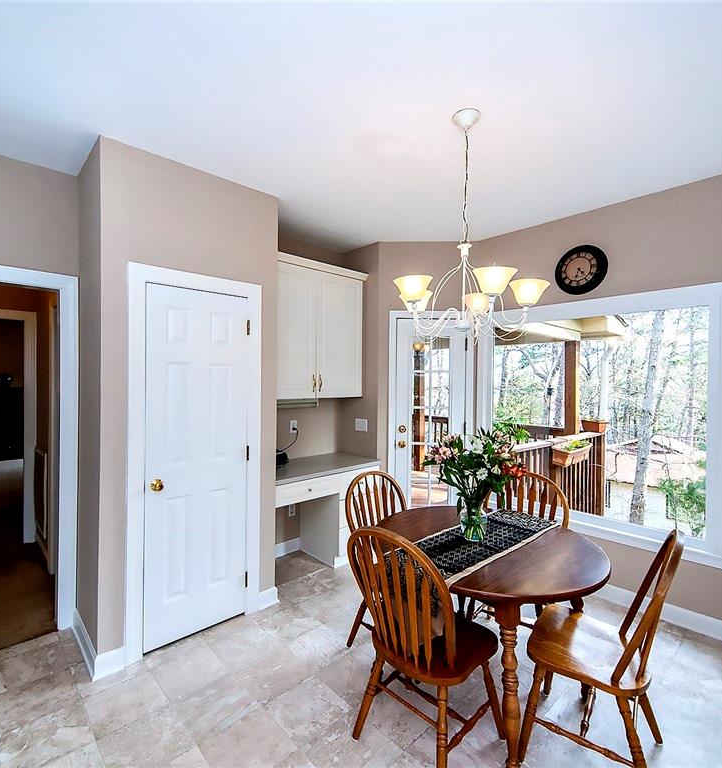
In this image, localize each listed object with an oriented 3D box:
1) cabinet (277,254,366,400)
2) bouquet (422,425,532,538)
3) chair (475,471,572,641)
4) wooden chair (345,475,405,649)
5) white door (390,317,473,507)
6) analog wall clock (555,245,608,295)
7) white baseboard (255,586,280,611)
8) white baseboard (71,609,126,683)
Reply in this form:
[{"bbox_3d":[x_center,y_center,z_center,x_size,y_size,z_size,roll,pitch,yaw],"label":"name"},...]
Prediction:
[{"bbox_3d":[-0.459,-0.433,3.492,1.070,1.110,0.360,0,1,-44],"label":"cabinet"},{"bbox_3d":[0.561,0.470,2.034,0.500,0.550,0.450,1,0,0],"label":"bouquet"},{"bbox_3d":[0.850,1.030,2.353,0.490,0.960,0.550,1,1,41],"label":"chair"},{"bbox_3d":[0.241,1.024,2.366,0.490,0.960,0.550,0,1,-41],"label":"wooden chair"},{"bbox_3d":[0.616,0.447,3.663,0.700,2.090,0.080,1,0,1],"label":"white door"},{"bbox_3d":[1.589,-0.829,3.003,0.050,0.355,0.355,0,1,-44],"label":"analog wall clock"},{"bbox_3d":[-0.618,1.436,2.775,0.165,0.110,0.020,0,1,-44],"label":"white baseboard"},{"bbox_3d":[-1.505,1.430,2.353,0.150,0.110,0.630,0,1,-44],"label":"white baseboard"}]

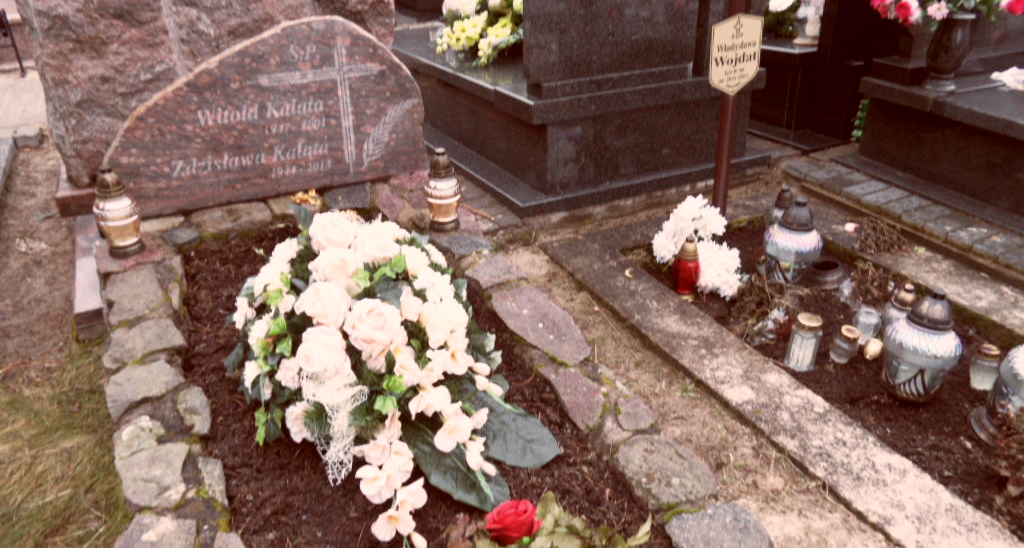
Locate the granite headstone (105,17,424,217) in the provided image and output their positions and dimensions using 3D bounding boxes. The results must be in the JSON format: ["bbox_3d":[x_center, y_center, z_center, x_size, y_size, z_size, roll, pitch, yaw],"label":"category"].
[{"bbox_3d":[-1.067,-0.691,3.061,1.360,0.730,0.100,-13,26,-19],"label":"granite headstone"}]

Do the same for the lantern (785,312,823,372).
[{"bbox_3d":[0.776,0.181,1.896,0.087,0.160,0.087,-13,26,-19],"label":"lantern"}]

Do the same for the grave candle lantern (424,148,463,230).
[{"bbox_3d":[-0.260,-0.312,2.568,0.132,0.293,0.132,-2,26,1],"label":"grave candle lantern"}]

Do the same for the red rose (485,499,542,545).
[{"bbox_3d":[0.002,0.377,1.080,0.085,0.070,0.085,-3,25,1],"label":"red rose"}]

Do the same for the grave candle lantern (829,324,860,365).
[{"bbox_3d":[0.903,0.188,1.931,0.075,0.105,0.075,-6,24,-21],"label":"grave candle lantern"}]

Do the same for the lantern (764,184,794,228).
[{"bbox_3d":[1.035,-0.241,2.708,0.100,0.220,0.100,-13,26,-19],"label":"lantern"}]

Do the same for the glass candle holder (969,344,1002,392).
[{"bbox_3d":[1.188,0.235,1.774,0.080,0.115,0.080,-13,26,-19],"label":"glass candle holder"}]

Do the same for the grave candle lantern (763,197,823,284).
[{"bbox_3d":[0.856,-0.104,2.130,0.160,0.275,0.160,-14,28,-22],"label":"grave candle lantern"}]

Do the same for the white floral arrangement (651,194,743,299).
[{"bbox_3d":[0.613,-0.091,2.360,0.300,0.270,0.260,-13,26,-19],"label":"white floral arrangement"}]

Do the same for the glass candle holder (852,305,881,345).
[{"bbox_3d":[0.930,0.129,1.846,0.065,0.095,0.065,-14,28,-22],"label":"glass candle holder"}]

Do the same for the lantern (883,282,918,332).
[{"bbox_3d":[0.995,0.103,1.808,0.090,0.170,0.090,-14,28,-22],"label":"lantern"}]

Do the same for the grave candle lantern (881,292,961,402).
[{"bbox_3d":[0.936,0.159,1.572,0.157,0.277,0.157,-14,28,-22],"label":"grave candle lantern"}]

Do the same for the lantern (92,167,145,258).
[{"bbox_3d":[-1.355,-0.210,2.406,0.138,0.300,0.138,-14,28,-22],"label":"lantern"}]

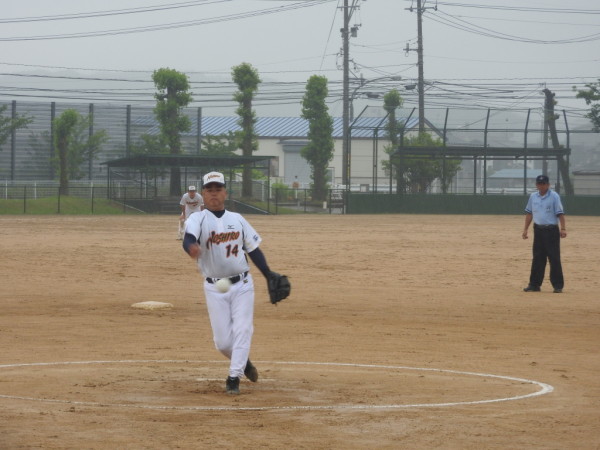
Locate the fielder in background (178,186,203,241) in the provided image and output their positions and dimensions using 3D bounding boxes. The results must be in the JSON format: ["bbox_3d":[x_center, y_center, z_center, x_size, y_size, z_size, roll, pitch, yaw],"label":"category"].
[{"bbox_3d":[-2.468,-0.285,67.200,0.680,1.290,0.720,1,1,-2],"label":"fielder in background"}]

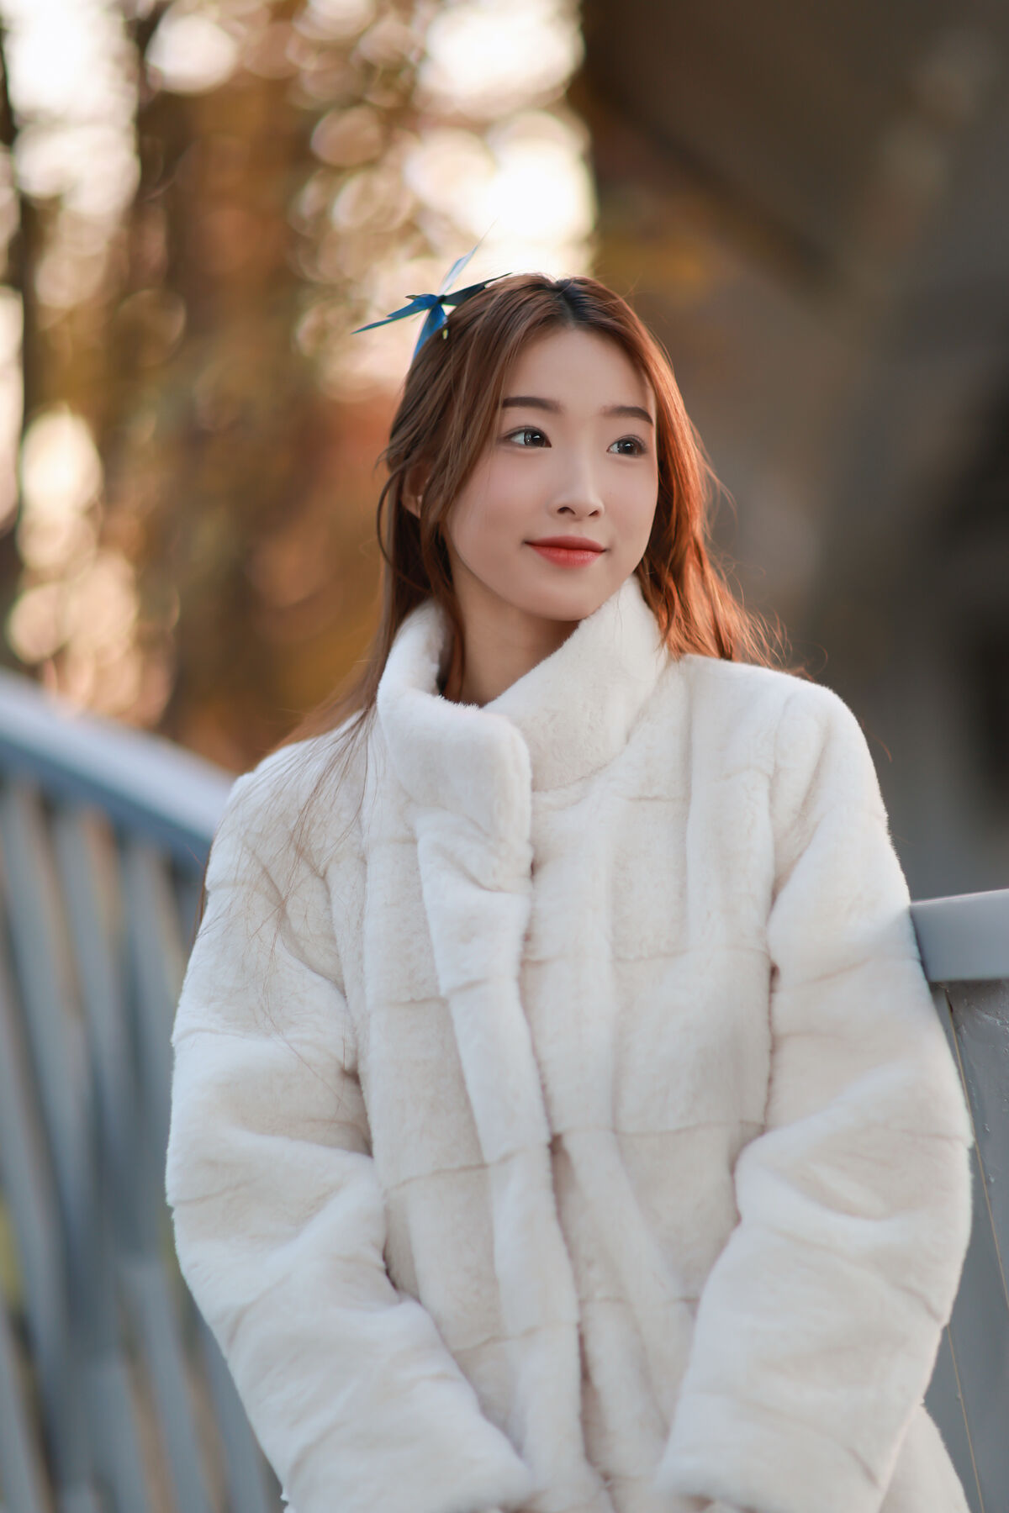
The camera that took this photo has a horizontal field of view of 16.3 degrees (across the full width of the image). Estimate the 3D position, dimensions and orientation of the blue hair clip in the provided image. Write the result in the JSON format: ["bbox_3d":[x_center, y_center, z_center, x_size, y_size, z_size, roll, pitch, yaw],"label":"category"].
[{"bbox_3d":[-0.046,-0.286,2.220,0.102,0.062,0.065,-17,1,14],"label":"blue hair clip"}]

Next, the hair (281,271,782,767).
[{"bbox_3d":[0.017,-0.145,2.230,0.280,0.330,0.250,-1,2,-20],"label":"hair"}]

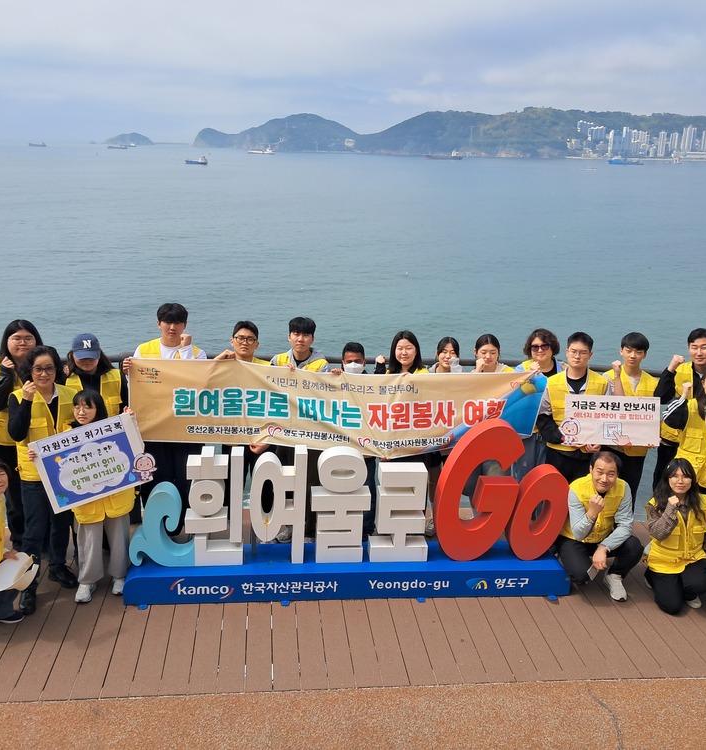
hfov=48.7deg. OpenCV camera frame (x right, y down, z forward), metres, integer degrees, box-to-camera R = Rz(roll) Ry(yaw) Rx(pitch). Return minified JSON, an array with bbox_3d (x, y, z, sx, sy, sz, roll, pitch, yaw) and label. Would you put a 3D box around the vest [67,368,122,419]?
[{"bbox_3d":[-1.788,0.230,5.395,0.420,0.580,0.260,-2,17,-10],"label":"vest"}]

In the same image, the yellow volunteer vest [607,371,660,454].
[{"bbox_3d":[1.970,0.246,5.489,0.420,0.600,0.260,6,17,16],"label":"yellow volunteer vest"}]

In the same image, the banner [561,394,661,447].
[{"bbox_3d":[1.683,0.299,5.070,0.630,0.325,0.020,1,2,0],"label":"banner"}]

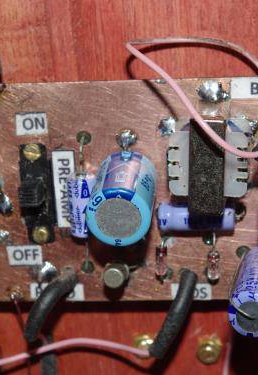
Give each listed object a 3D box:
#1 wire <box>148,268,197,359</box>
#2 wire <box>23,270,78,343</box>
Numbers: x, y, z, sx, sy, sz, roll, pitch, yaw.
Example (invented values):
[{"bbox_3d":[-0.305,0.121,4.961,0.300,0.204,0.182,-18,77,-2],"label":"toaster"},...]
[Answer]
[{"bbox_3d":[0.011,0.030,0.299,0.006,0.023,0.005,19,20,-1],"label":"wire"},{"bbox_3d":[-0.019,0.027,0.297,0.005,0.018,0.008,31,7,-3],"label":"wire"}]

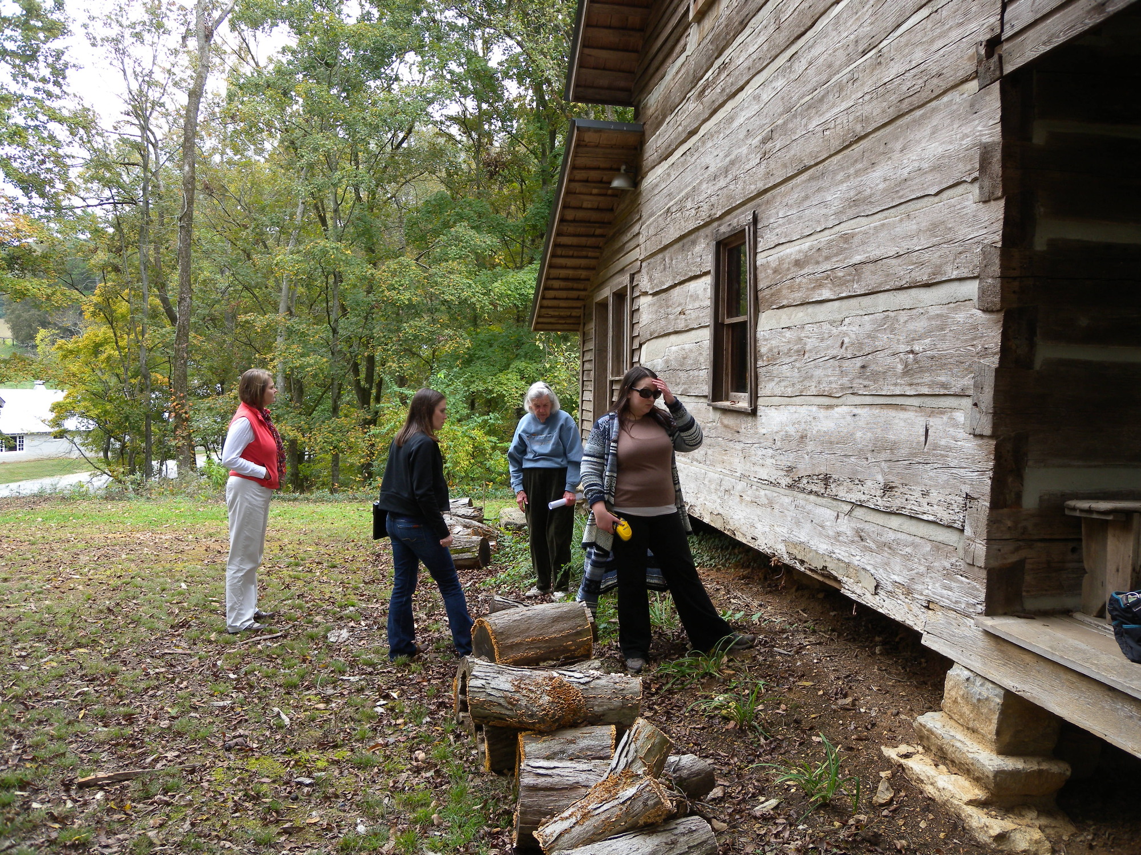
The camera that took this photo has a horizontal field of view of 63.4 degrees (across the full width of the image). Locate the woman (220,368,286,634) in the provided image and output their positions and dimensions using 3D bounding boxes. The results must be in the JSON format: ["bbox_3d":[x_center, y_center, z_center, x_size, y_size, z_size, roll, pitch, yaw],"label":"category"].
[{"bbox_3d":[-1.973,0.455,5.746,0.400,1.650,0.480,-1,4,-12],"label":"woman"}]

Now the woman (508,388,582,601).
[{"bbox_3d":[-0.174,0.454,6.548,0.540,1.540,0.400,0,4,7],"label":"woman"}]

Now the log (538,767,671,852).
[{"bbox_3d":[0.110,1.206,2.894,0.440,0.140,0.140,-19,9,-20],"label":"log"}]

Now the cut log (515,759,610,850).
[{"bbox_3d":[0.010,1.308,3.229,0.410,0.300,0.300,0,4,-4],"label":"cut log"}]

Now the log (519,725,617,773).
[{"bbox_3d":[-0.009,1.290,3.518,0.370,0.290,0.290,-1,4,-8],"label":"log"}]

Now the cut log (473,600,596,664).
[{"bbox_3d":[-0.193,1.100,4.922,0.580,0.285,0.285,-1,3,-31],"label":"cut log"}]

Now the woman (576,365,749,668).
[{"bbox_3d":[0.529,0.499,5.140,0.900,1.620,0.520,1,2,-15],"label":"woman"}]

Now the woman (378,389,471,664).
[{"bbox_3d":[-0.855,0.550,5.351,0.500,1.575,0.500,-3,5,-33],"label":"woman"}]

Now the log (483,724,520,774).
[{"bbox_3d":[-0.103,1.283,3.747,0.480,0.225,0.225,1,2,-8],"label":"log"}]

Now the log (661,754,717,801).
[{"bbox_3d":[0.353,1.321,3.468,0.360,0.150,0.150,1,2,-24],"label":"log"}]

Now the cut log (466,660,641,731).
[{"bbox_3d":[-0.067,1.078,3.724,0.690,0.270,0.260,0,4,2],"label":"cut log"}]

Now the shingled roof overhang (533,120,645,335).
[{"bbox_3d":[0.077,-2.301,12.027,0.680,1.950,5.000,1,2,-7],"label":"shingled roof overhang"}]

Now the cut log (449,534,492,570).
[{"bbox_3d":[-0.920,1.023,7.591,0.500,0.250,0.250,2,2,16],"label":"cut log"}]

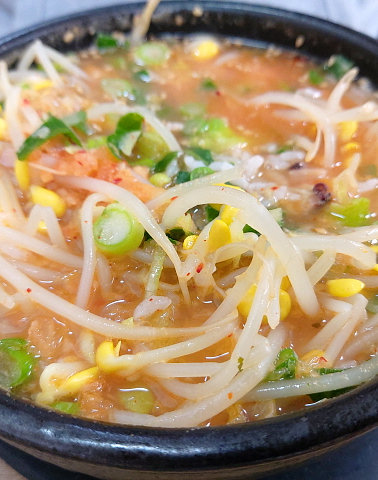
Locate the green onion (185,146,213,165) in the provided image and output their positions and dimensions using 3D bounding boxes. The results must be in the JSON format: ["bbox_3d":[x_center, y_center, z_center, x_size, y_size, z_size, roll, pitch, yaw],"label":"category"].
[{"bbox_3d":[0.003,-0.026,0.145,0.009,0.003,0.007,0,50,0],"label":"green onion"}]

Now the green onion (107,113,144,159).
[{"bbox_3d":[-0.020,-0.033,0.145,0.011,0.011,0.009,-8,51,-6],"label":"green onion"}]

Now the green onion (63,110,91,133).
[{"bbox_3d":[-0.036,-0.039,0.151,0.010,0.006,0.007,-14,52,-10],"label":"green onion"}]

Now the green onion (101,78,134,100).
[{"bbox_3d":[-0.026,-0.056,0.171,0.011,0.004,0.011,0,50,0],"label":"green onion"}]

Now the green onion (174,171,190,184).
[{"bbox_3d":[-0.002,-0.018,0.135,0.005,0.005,0.004,-2,51,-1],"label":"green onion"}]

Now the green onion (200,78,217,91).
[{"bbox_3d":[0.007,-0.057,0.169,0.006,0.004,0.006,1,51,2],"label":"green onion"}]

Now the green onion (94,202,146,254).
[{"bbox_3d":[-0.018,-0.003,0.120,0.011,0.010,0.011,-3,77,14],"label":"green onion"}]

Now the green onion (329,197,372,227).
[{"bbox_3d":[0.045,-0.008,0.129,0.011,0.006,0.007,0,50,0],"label":"green onion"}]

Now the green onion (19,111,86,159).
[{"bbox_3d":[-0.042,-0.033,0.145,0.019,0.009,0.012,0,50,0],"label":"green onion"}]

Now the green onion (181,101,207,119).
[{"bbox_3d":[0.001,-0.045,0.159,0.009,0.004,0.009,-1,51,1],"label":"green onion"}]

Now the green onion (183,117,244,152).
[{"bbox_3d":[0.008,-0.035,0.152,0.019,0.006,0.012,0,50,0],"label":"green onion"}]

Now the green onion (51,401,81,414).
[{"bbox_3d":[-0.026,0.035,0.095,0.007,0.004,0.006,0,50,0],"label":"green onion"}]

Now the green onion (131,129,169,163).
[{"bbox_3d":[-0.013,-0.030,0.148,0.013,0.005,0.011,0,50,0],"label":"green onion"}]

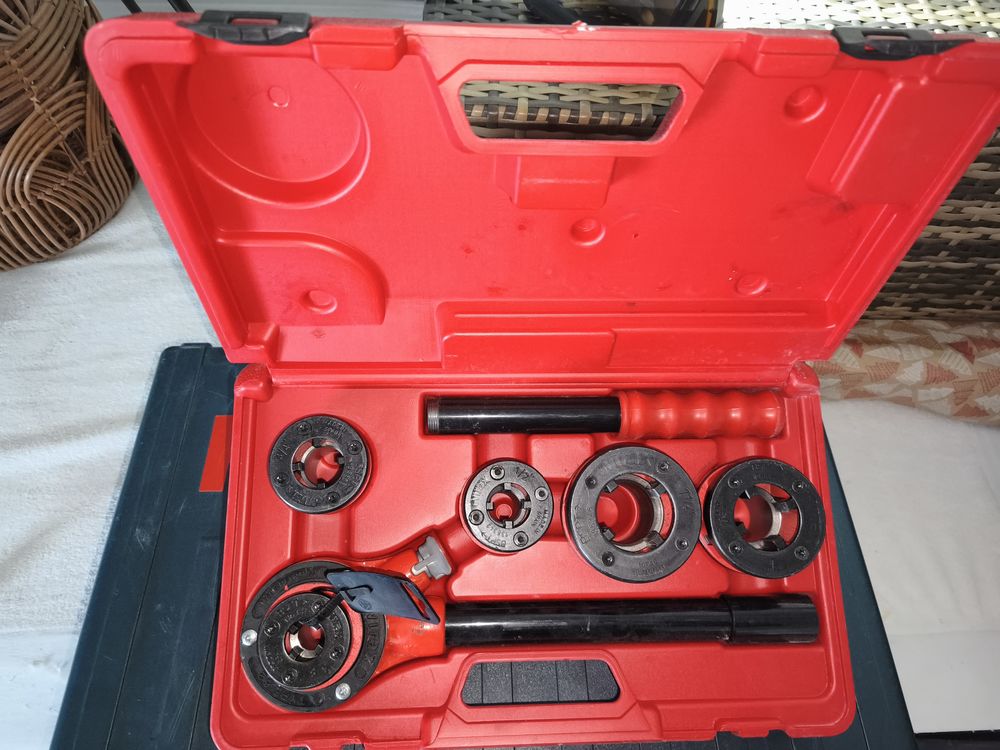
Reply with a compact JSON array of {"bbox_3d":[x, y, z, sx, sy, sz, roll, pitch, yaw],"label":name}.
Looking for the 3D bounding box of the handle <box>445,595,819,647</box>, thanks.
[{"bbox_3d":[0.080,0.149,0.402,0.227,0.029,0.029,-1,76,-1],"label":"handle"}]

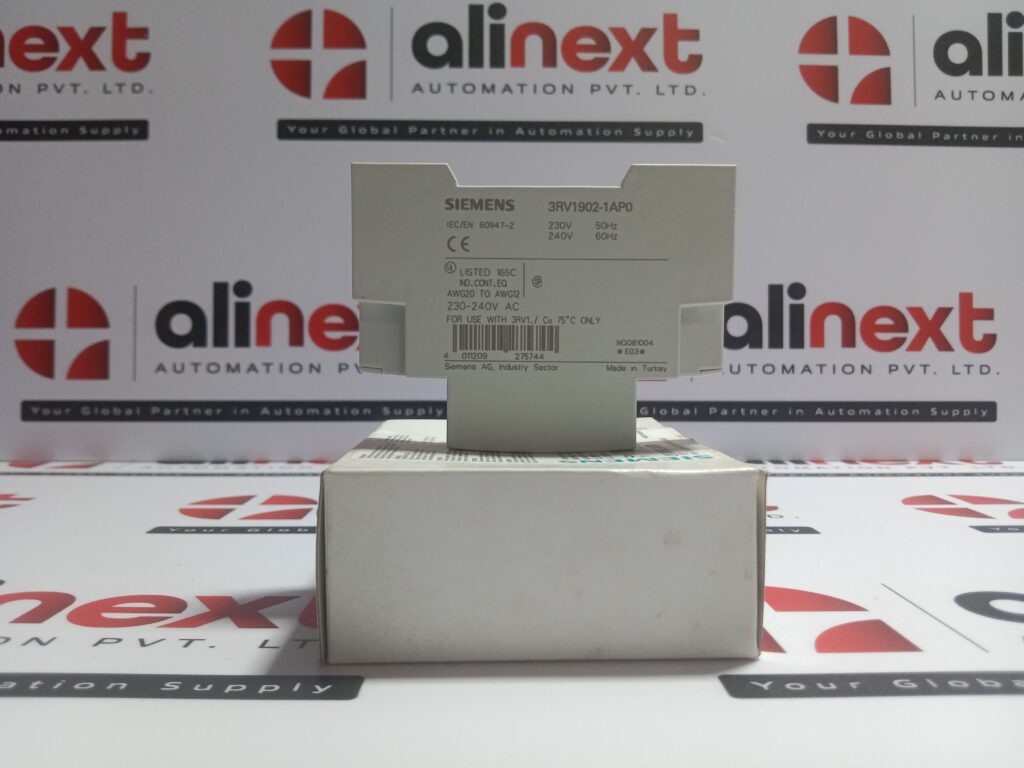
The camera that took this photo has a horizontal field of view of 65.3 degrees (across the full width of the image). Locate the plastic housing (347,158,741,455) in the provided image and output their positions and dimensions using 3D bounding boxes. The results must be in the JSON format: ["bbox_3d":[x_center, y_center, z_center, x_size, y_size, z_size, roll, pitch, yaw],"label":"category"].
[{"bbox_3d":[0.007,-0.018,0.198,0.090,0.068,0.019,0,3,-1],"label":"plastic housing"}]

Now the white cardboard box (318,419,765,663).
[{"bbox_3d":[0.004,0.035,0.213,0.091,0.040,0.099,0,3,-2],"label":"white cardboard box"}]

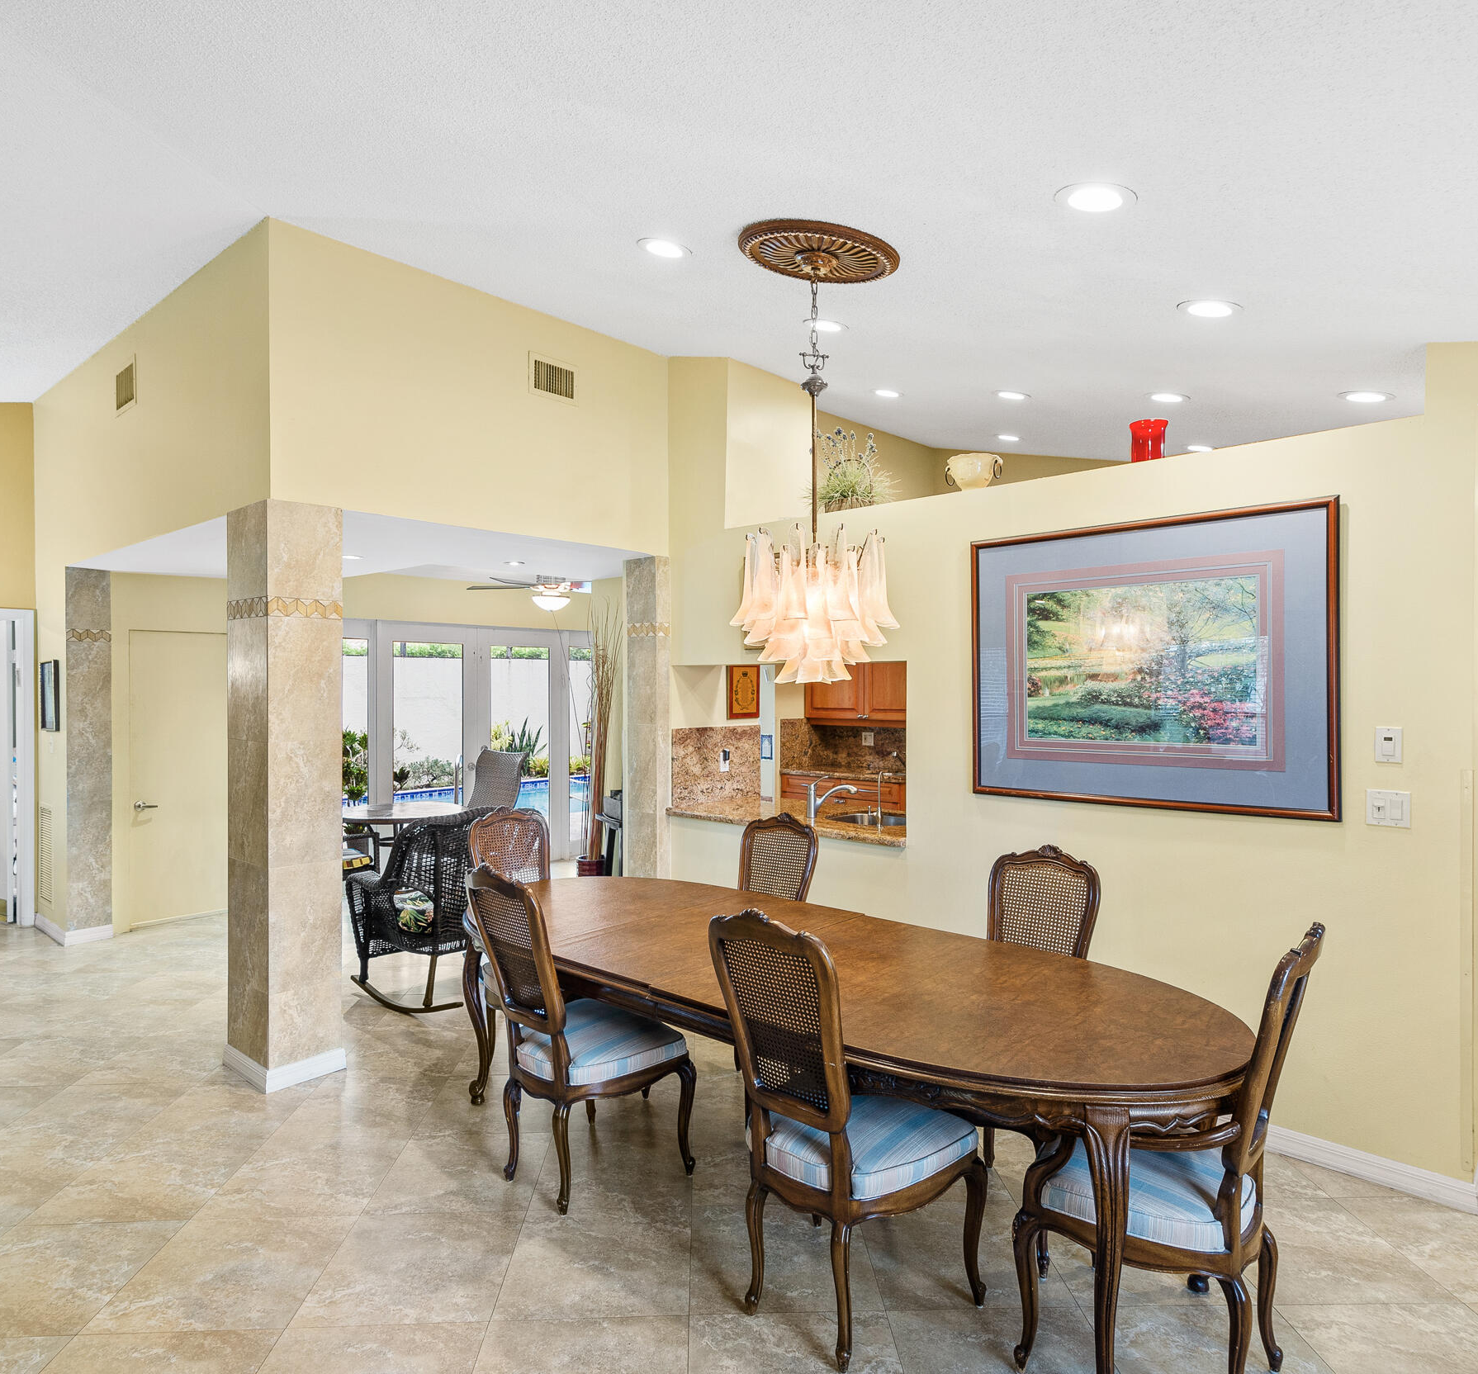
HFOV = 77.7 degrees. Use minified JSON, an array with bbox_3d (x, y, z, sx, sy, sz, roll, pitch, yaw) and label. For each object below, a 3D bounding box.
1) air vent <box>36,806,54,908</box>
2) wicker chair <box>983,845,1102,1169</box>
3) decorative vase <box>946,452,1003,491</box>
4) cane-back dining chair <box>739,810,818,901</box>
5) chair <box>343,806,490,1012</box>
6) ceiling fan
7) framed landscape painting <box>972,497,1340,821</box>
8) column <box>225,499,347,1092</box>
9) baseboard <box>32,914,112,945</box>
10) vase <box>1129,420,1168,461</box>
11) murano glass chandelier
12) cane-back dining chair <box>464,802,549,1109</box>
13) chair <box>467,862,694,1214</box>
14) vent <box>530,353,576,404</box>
[{"bbox_3d":[-4.580,1.110,6.060,0.500,0.660,0.025,0,0,43],"label":"air vent"},{"bbox_3d":[0.835,1.065,2.861,0.540,1.080,0.600,0,0,44],"label":"wicker chair"},{"bbox_3d":[1.065,-0.947,4.106,0.250,0.190,0.220,0,0,44],"label":"decorative vase"},{"bbox_3d":[-0.033,1.068,3.656,0.530,1.070,0.620,0,0,43],"label":"cane-back dining chair"},{"bbox_3d":[-1.506,1.106,4.820,0.900,1.000,0.680,0,0,25],"label":"chair"},{"bbox_3d":[-1.422,-0.785,7.000,1.300,0.420,1.300,0,0,44],"label":"ceiling fan"},{"bbox_3d":[1.486,-0.083,3.455,1.335,1.070,0.035,0,0,43],"label":"framed landscape painting"},{"bbox_3d":[-1.925,0.432,3.906,0.450,2.364,0.320,0,0,44],"label":"column"},{"bbox_3d":[-4.379,1.563,6.039,0.760,0.100,0.260,0,0,43],"label":"baseboard"},{"bbox_3d":[1.596,-0.946,3.572,0.155,0.190,0.155,0,0,44],"label":"vase"},{"bbox_3d":[0.246,-0.733,2.965,0.550,1.450,0.550,0,0,0],"label":"murano glass chandelier"},{"bbox_3d":[-0.809,1.071,3.813,0.610,1.080,0.560,0,0,44],"label":"cane-back dining chair"},{"bbox_3d":[-0.547,1.068,2.985,0.540,1.070,0.630,0,0,43],"label":"chair"},{"bbox_3d":[-0.931,-1.556,4.640,0.020,0.200,0.300,0,0,44],"label":"vent"}]

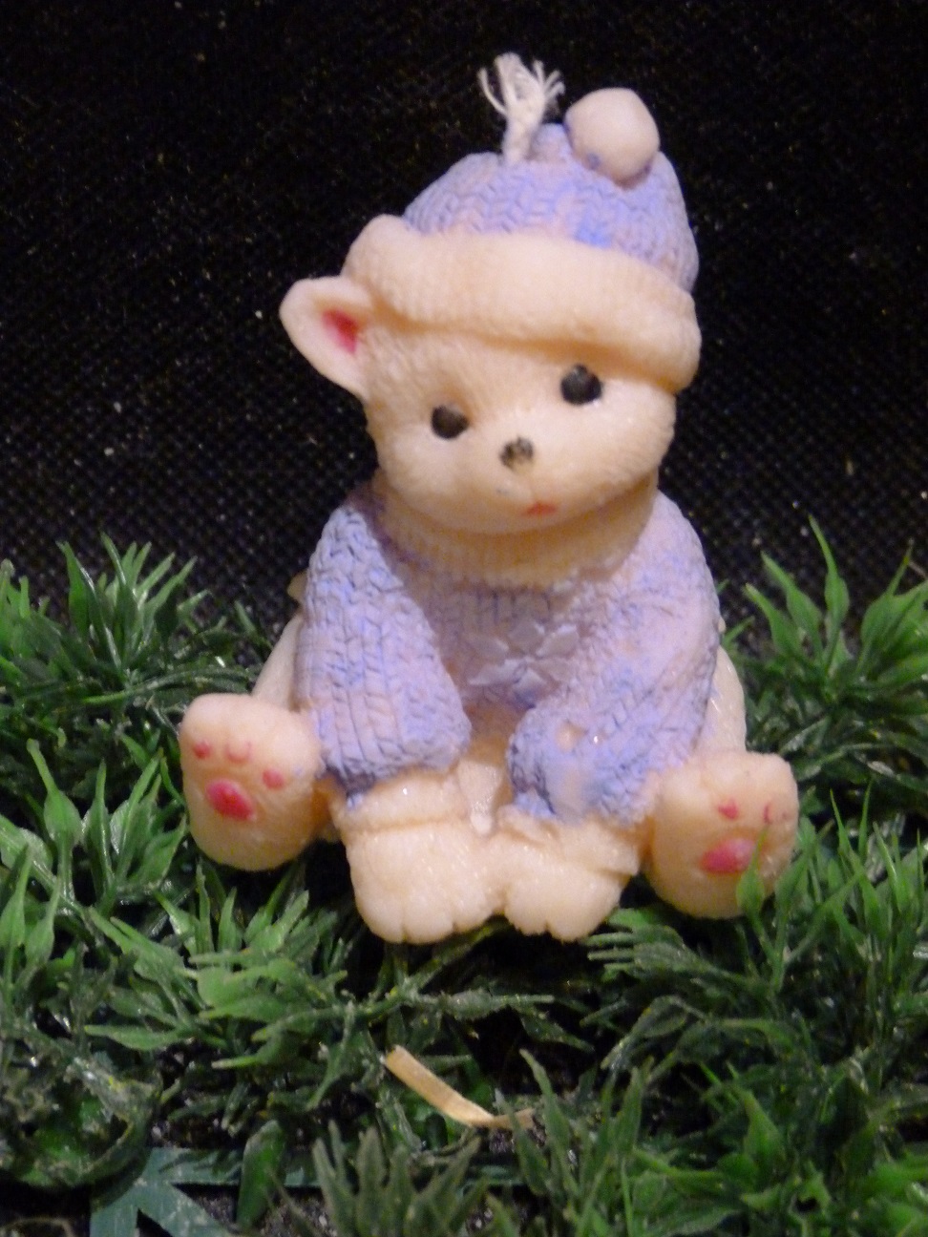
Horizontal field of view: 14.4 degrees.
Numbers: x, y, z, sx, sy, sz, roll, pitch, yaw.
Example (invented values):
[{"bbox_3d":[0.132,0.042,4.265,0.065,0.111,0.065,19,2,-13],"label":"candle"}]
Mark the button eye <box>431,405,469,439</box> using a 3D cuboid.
[{"bbox_3d":[-0.001,-0.018,0.346,0.004,0.003,0.002,-7,10,23],"label":"button eye"}]

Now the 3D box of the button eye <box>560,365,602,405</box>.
[{"bbox_3d":[0.011,-0.022,0.346,0.004,0.004,0.002,-13,13,-4],"label":"button eye"}]

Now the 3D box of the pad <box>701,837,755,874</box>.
[{"bbox_3d":[0.026,0.023,0.357,0.006,0.004,0.002,3,8,-15],"label":"pad"}]

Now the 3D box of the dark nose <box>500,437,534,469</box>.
[{"bbox_3d":[0.005,-0.015,0.342,0.003,0.003,0.002,-11,10,9],"label":"dark nose"}]

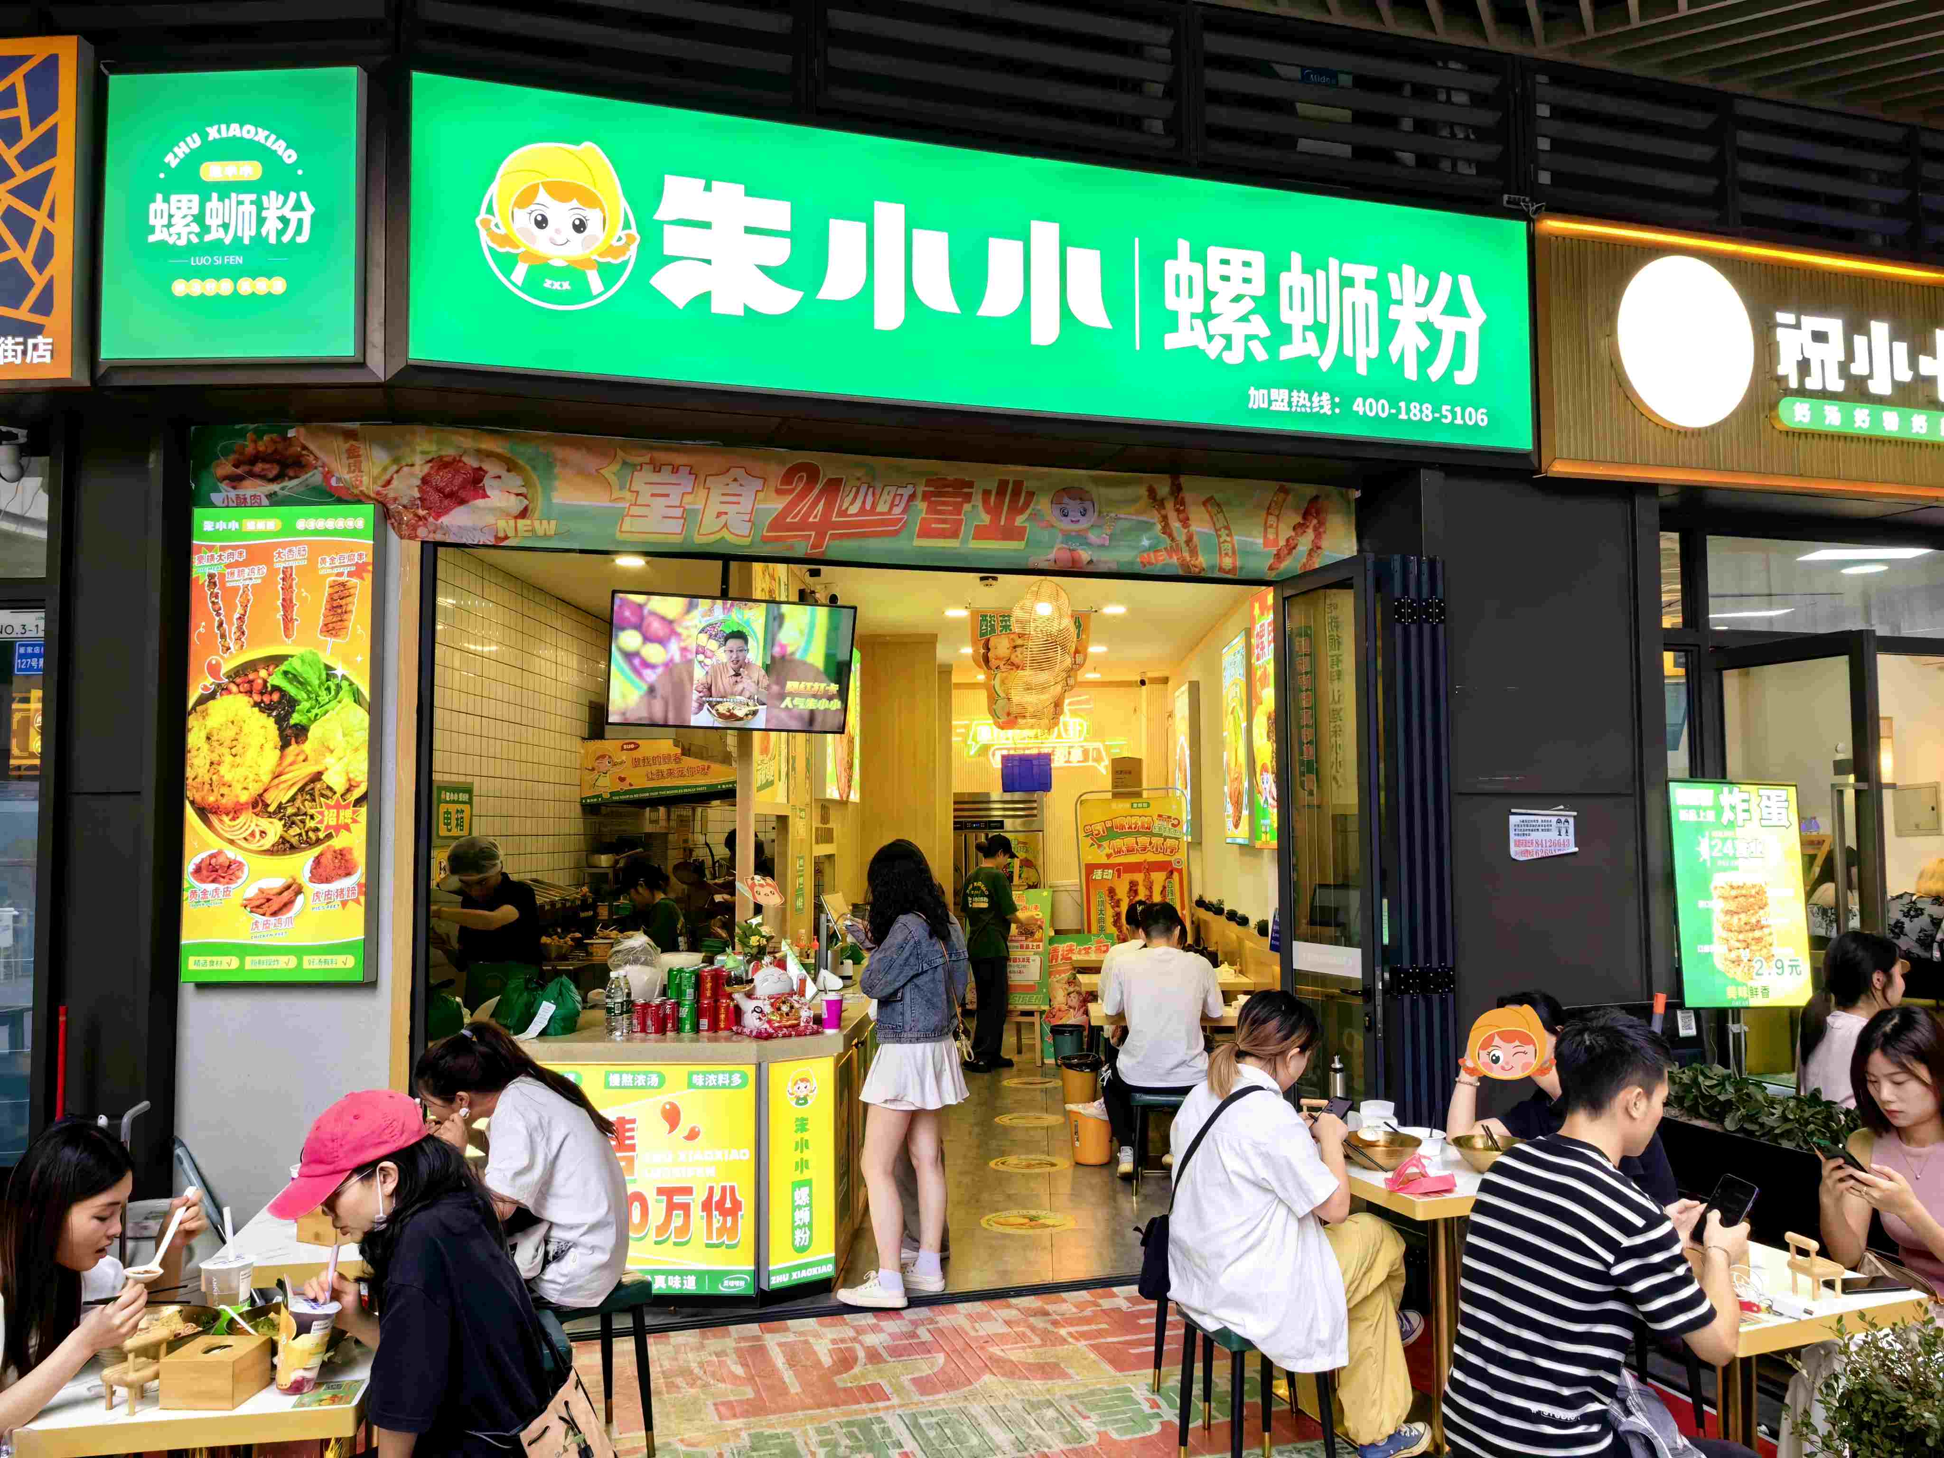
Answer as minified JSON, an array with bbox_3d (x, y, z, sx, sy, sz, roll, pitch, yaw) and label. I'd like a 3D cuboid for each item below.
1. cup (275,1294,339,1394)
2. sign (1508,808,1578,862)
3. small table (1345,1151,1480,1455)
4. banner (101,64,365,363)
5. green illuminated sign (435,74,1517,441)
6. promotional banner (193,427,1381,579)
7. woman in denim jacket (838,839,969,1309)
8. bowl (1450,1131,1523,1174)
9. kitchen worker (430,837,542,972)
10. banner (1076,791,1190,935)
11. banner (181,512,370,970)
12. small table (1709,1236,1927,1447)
[{"bbox_3d":[-1.102,1.013,2.508,0.093,0.145,0.093,12,-4,-9],"label":"cup"},{"bbox_3d":[2.186,0.403,5.787,0.295,0.190,0.020,1,-4,-17],"label":"sign"},{"bbox_3d":[1.199,1.574,4.290,0.520,0.740,1.000,1,-4,-17],"label":"small table"},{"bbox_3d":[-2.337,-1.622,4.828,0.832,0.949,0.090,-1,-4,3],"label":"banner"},{"bbox_3d":[0.202,-1.544,5.309,4.068,0.914,0.120,1,-4,-17],"label":"green illuminated sign"},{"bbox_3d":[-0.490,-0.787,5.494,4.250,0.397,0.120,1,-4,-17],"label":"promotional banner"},{"bbox_3d":[-0.256,1.220,5.550,0.380,1.640,0.420,-3,-5,28],"label":"woman in denim jacket"},{"bbox_3d":[1.395,1.152,4.105,0.205,0.084,0.205,0,-4,0],"label":"bowl"},{"bbox_3d":[-1.961,1.255,6.147,0.520,1.640,0.500,-3,-5,40],"label":"kitchen worker"},{"bbox_3d":[1.205,1.389,10.710,0.800,1.910,0.250,-4,-5,3],"label":"banner"},{"bbox_3d":[-2.269,0.045,5.009,0.607,1.558,0.090,-1,-4,3],"label":"banner"},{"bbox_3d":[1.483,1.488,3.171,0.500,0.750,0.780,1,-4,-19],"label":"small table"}]

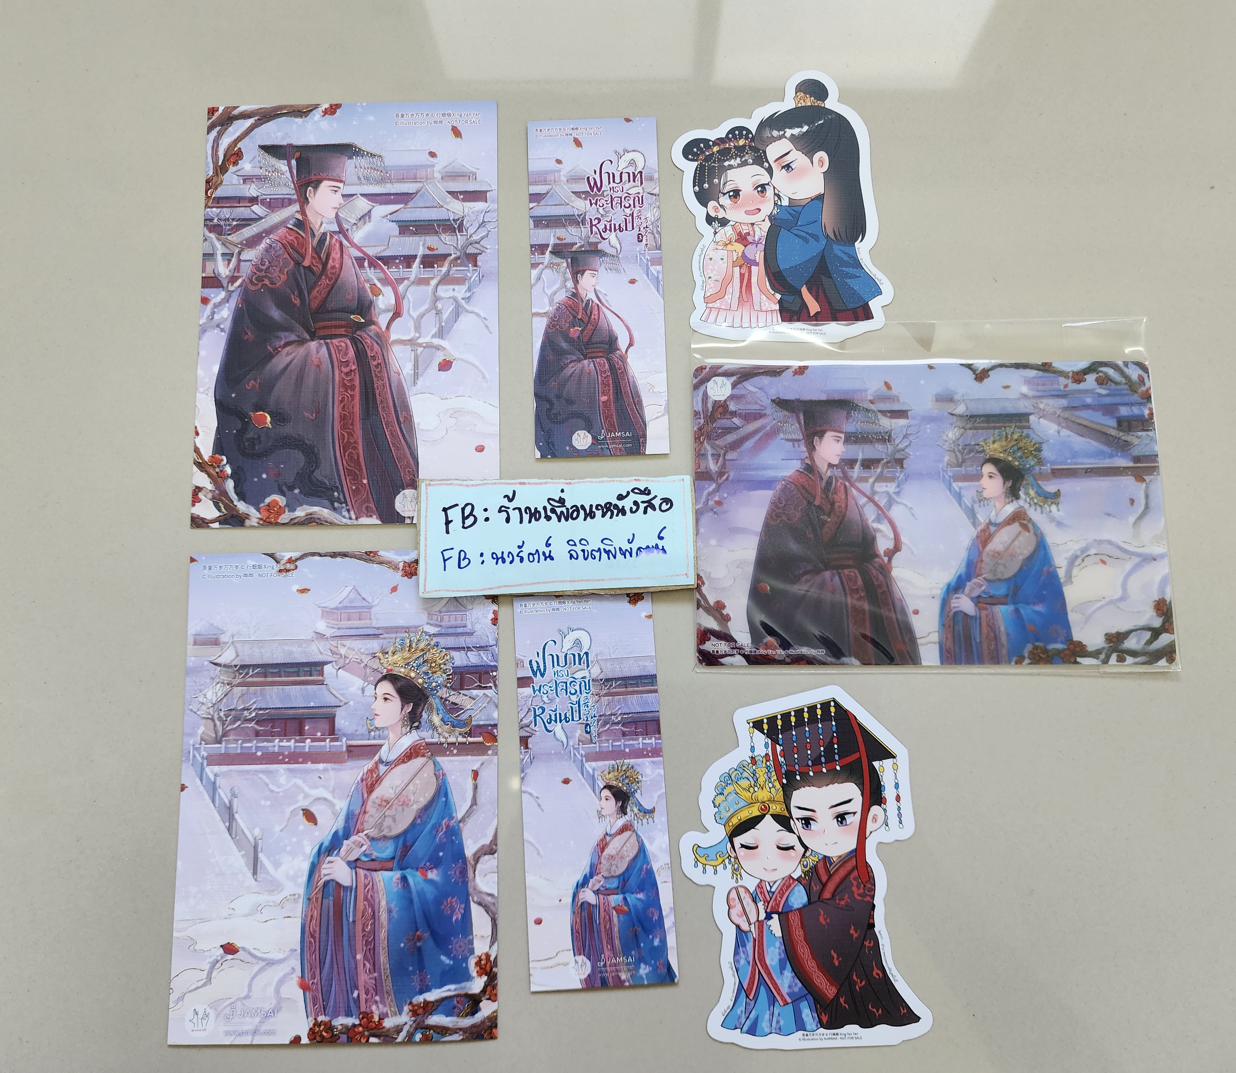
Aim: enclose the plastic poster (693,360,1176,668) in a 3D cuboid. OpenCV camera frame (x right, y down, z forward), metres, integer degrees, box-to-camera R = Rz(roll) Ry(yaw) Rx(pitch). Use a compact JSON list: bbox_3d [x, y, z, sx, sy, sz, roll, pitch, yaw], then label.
[{"bbox_3d":[0.103,-0.008,0.317,0.156,0.002,0.102,0,82,0],"label":"plastic poster"}]

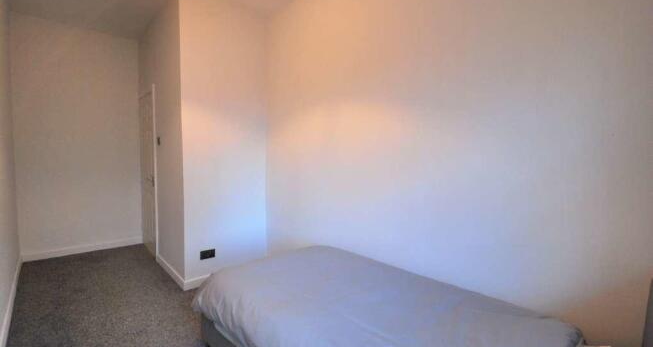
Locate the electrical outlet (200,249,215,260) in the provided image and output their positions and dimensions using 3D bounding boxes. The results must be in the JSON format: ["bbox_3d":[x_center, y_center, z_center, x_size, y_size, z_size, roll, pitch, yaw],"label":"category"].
[{"bbox_3d":[-1.167,0.804,2.688,0.146,0.086,0.012,-2,5,-44],"label":"electrical outlet"}]

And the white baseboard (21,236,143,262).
[{"bbox_3d":[-3.048,0.967,3.509,1.166,0.095,0.020,-2,5,-38],"label":"white baseboard"}]

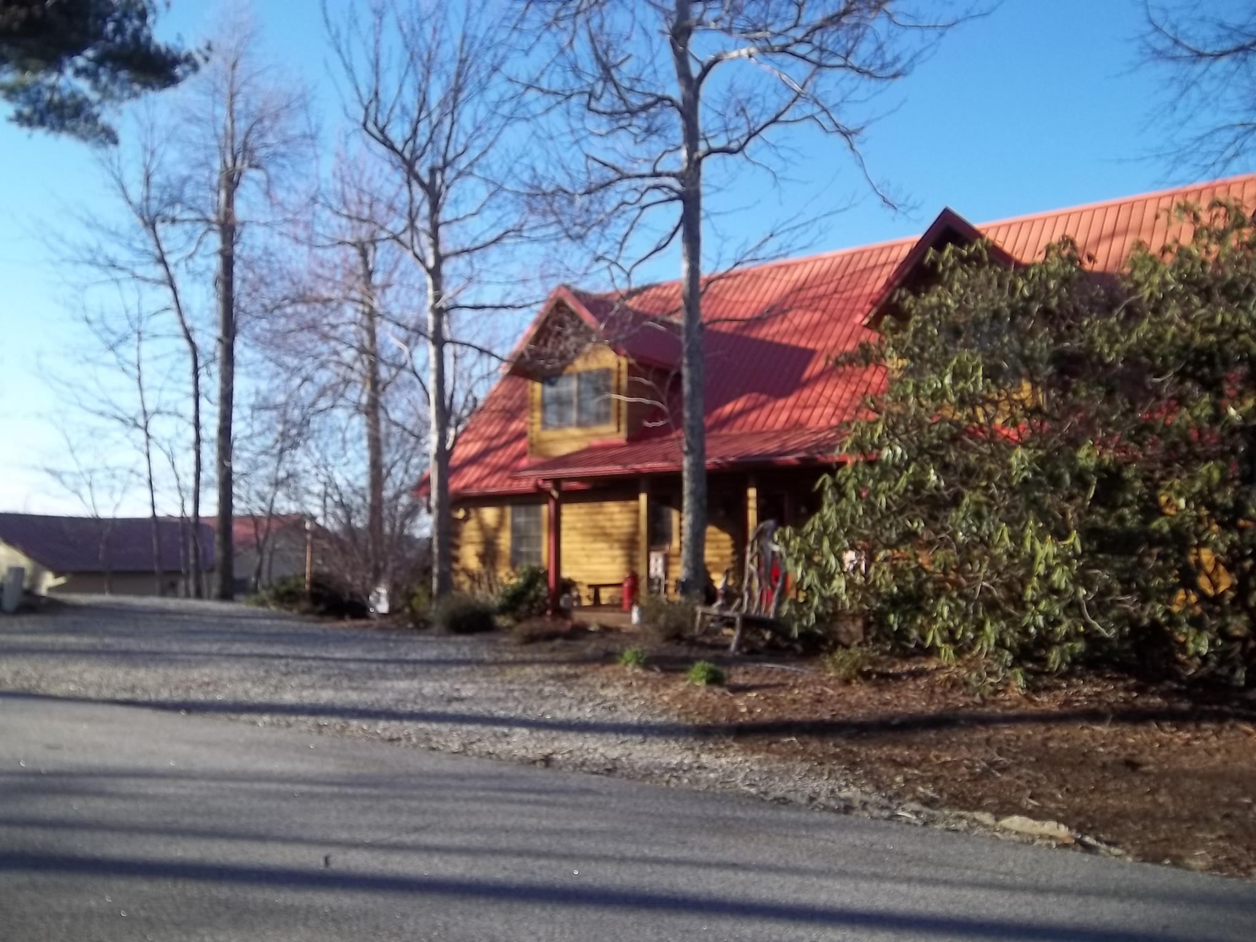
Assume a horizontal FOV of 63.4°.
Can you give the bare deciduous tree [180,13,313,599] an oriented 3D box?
[{"bbox_3d":[-10.117,-4.518,26.680,3.540,15.600,3.540,0,-5,0],"label":"bare deciduous tree"}]

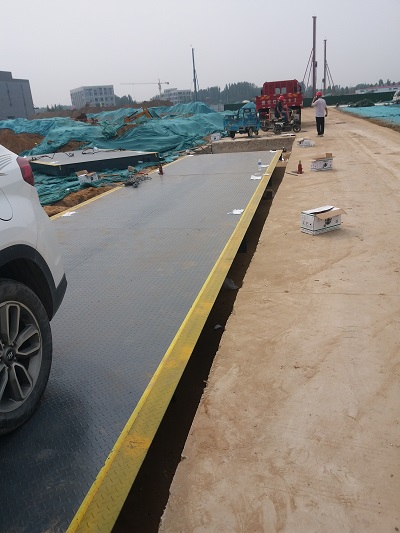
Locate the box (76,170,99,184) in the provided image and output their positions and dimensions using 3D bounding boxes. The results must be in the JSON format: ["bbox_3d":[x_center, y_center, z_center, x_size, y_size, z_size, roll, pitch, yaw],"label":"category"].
[{"bbox_3d":[-2.528,-1.968,9.632,0.270,0.270,0.440,2,21,18],"label":"box"}]

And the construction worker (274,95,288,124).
[{"bbox_3d":[4.134,-7.964,21.918,0.750,1.400,0.500,-4,20,1],"label":"construction worker"}]

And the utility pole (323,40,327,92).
[{"bbox_3d":[53.135,-82.518,183.740,0.950,25.454,0.950,1,21,16],"label":"utility pole"}]

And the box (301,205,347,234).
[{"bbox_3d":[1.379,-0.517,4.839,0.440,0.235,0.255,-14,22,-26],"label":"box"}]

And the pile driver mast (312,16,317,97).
[{"bbox_3d":[36.164,-64.457,136.733,1.000,25.850,1.000,1,20,14],"label":"pile driver mast"}]

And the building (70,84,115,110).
[{"bbox_3d":[-64.308,-97.832,261.076,17.967,18.630,28.048,-15,22,-27],"label":"building"}]

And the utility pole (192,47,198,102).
[{"bbox_3d":[-2.075,-82.891,193.336,0.950,27.568,0.950,-4,20,1],"label":"utility pole"}]

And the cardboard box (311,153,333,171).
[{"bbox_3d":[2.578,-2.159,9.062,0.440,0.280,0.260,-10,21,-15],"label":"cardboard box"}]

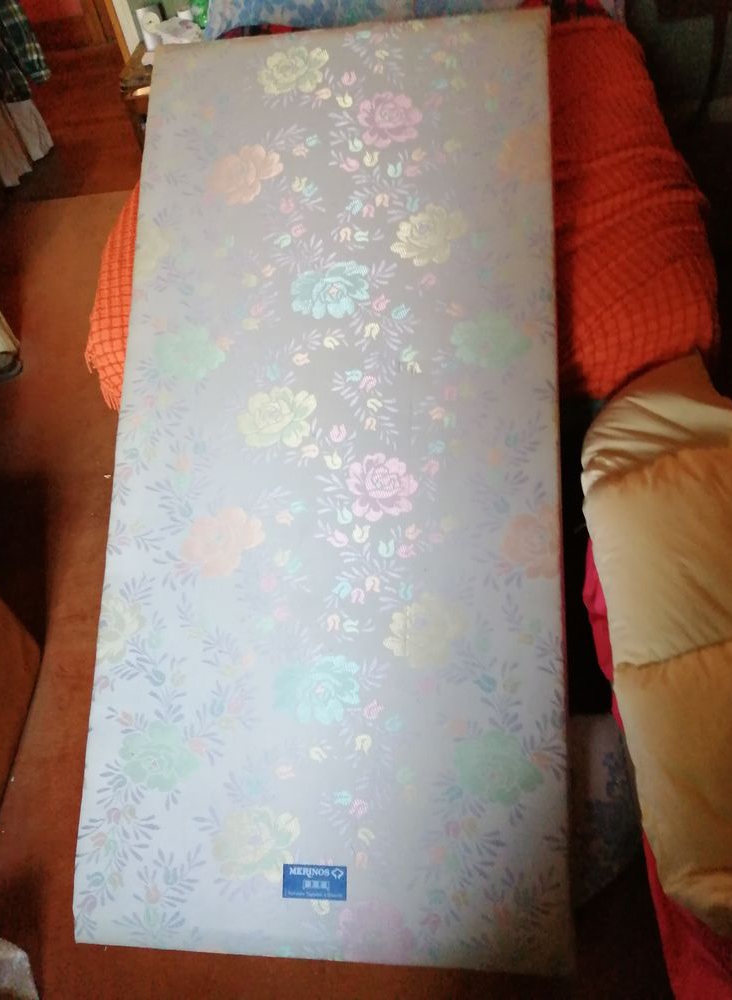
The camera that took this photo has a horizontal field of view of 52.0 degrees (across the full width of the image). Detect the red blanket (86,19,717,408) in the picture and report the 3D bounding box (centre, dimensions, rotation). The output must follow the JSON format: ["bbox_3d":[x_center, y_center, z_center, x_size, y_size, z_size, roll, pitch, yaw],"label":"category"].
[{"bbox_3d":[0.101,-0.848,2.142,1.420,0.330,1.460,-1,52,7],"label":"red blanket"}]

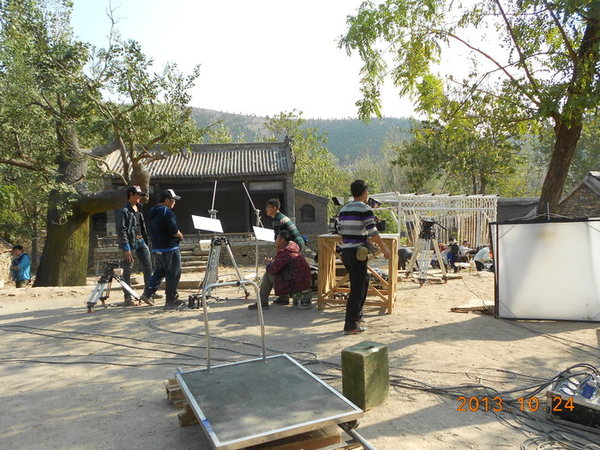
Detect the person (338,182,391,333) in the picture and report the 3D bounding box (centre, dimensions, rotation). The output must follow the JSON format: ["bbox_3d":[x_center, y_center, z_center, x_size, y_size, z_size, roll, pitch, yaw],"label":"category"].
[{"bbox_3d":[0.730,0.361,5.214,0.520,1.740,0.430,1,3,37],"label":"person"}]

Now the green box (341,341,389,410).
[{"bbox_3d":[0.488,1.110,3.349,0.201,0.392,0.316,1,3,42],"label":"green box"}]

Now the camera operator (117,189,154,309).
[{"bbox_3d":[-2.513,0.310,6.842,0.420,1.780,0.480,1,3,41],"label":"camera operator"}]

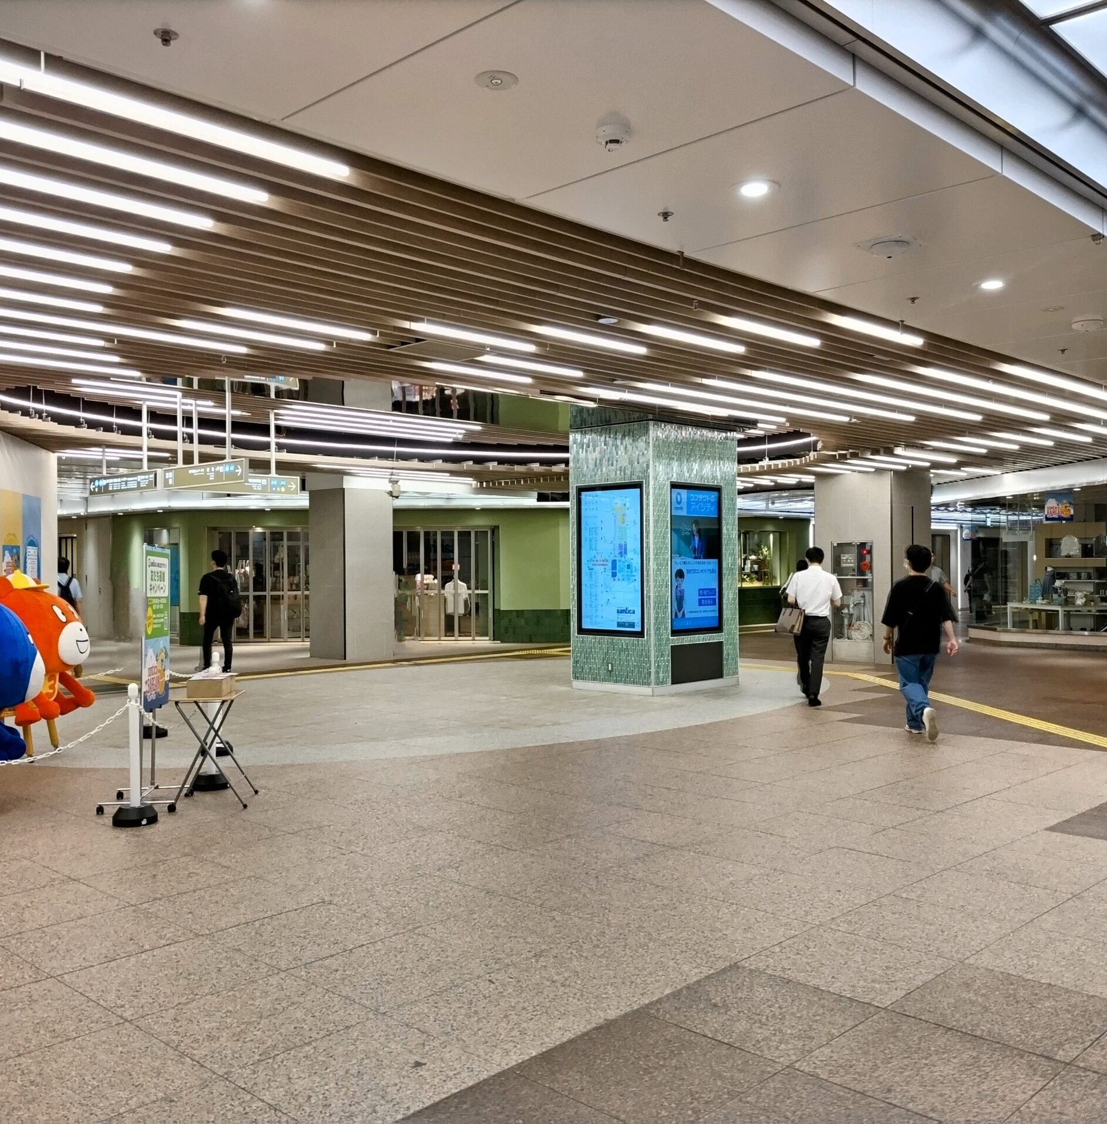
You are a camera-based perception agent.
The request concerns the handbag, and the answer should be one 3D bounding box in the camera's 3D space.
[{"bbox_3d":[2.588,0.642,12.350,0.150,0.310,0.310,0,0,-37],"label":"handbag"}]

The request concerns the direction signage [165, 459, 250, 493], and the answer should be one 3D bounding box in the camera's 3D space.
[{"bbox_3d":[-3.550,-0.895,11.470,1.690,0.220,0.080,0,0,45],"label":"direction signage"}]

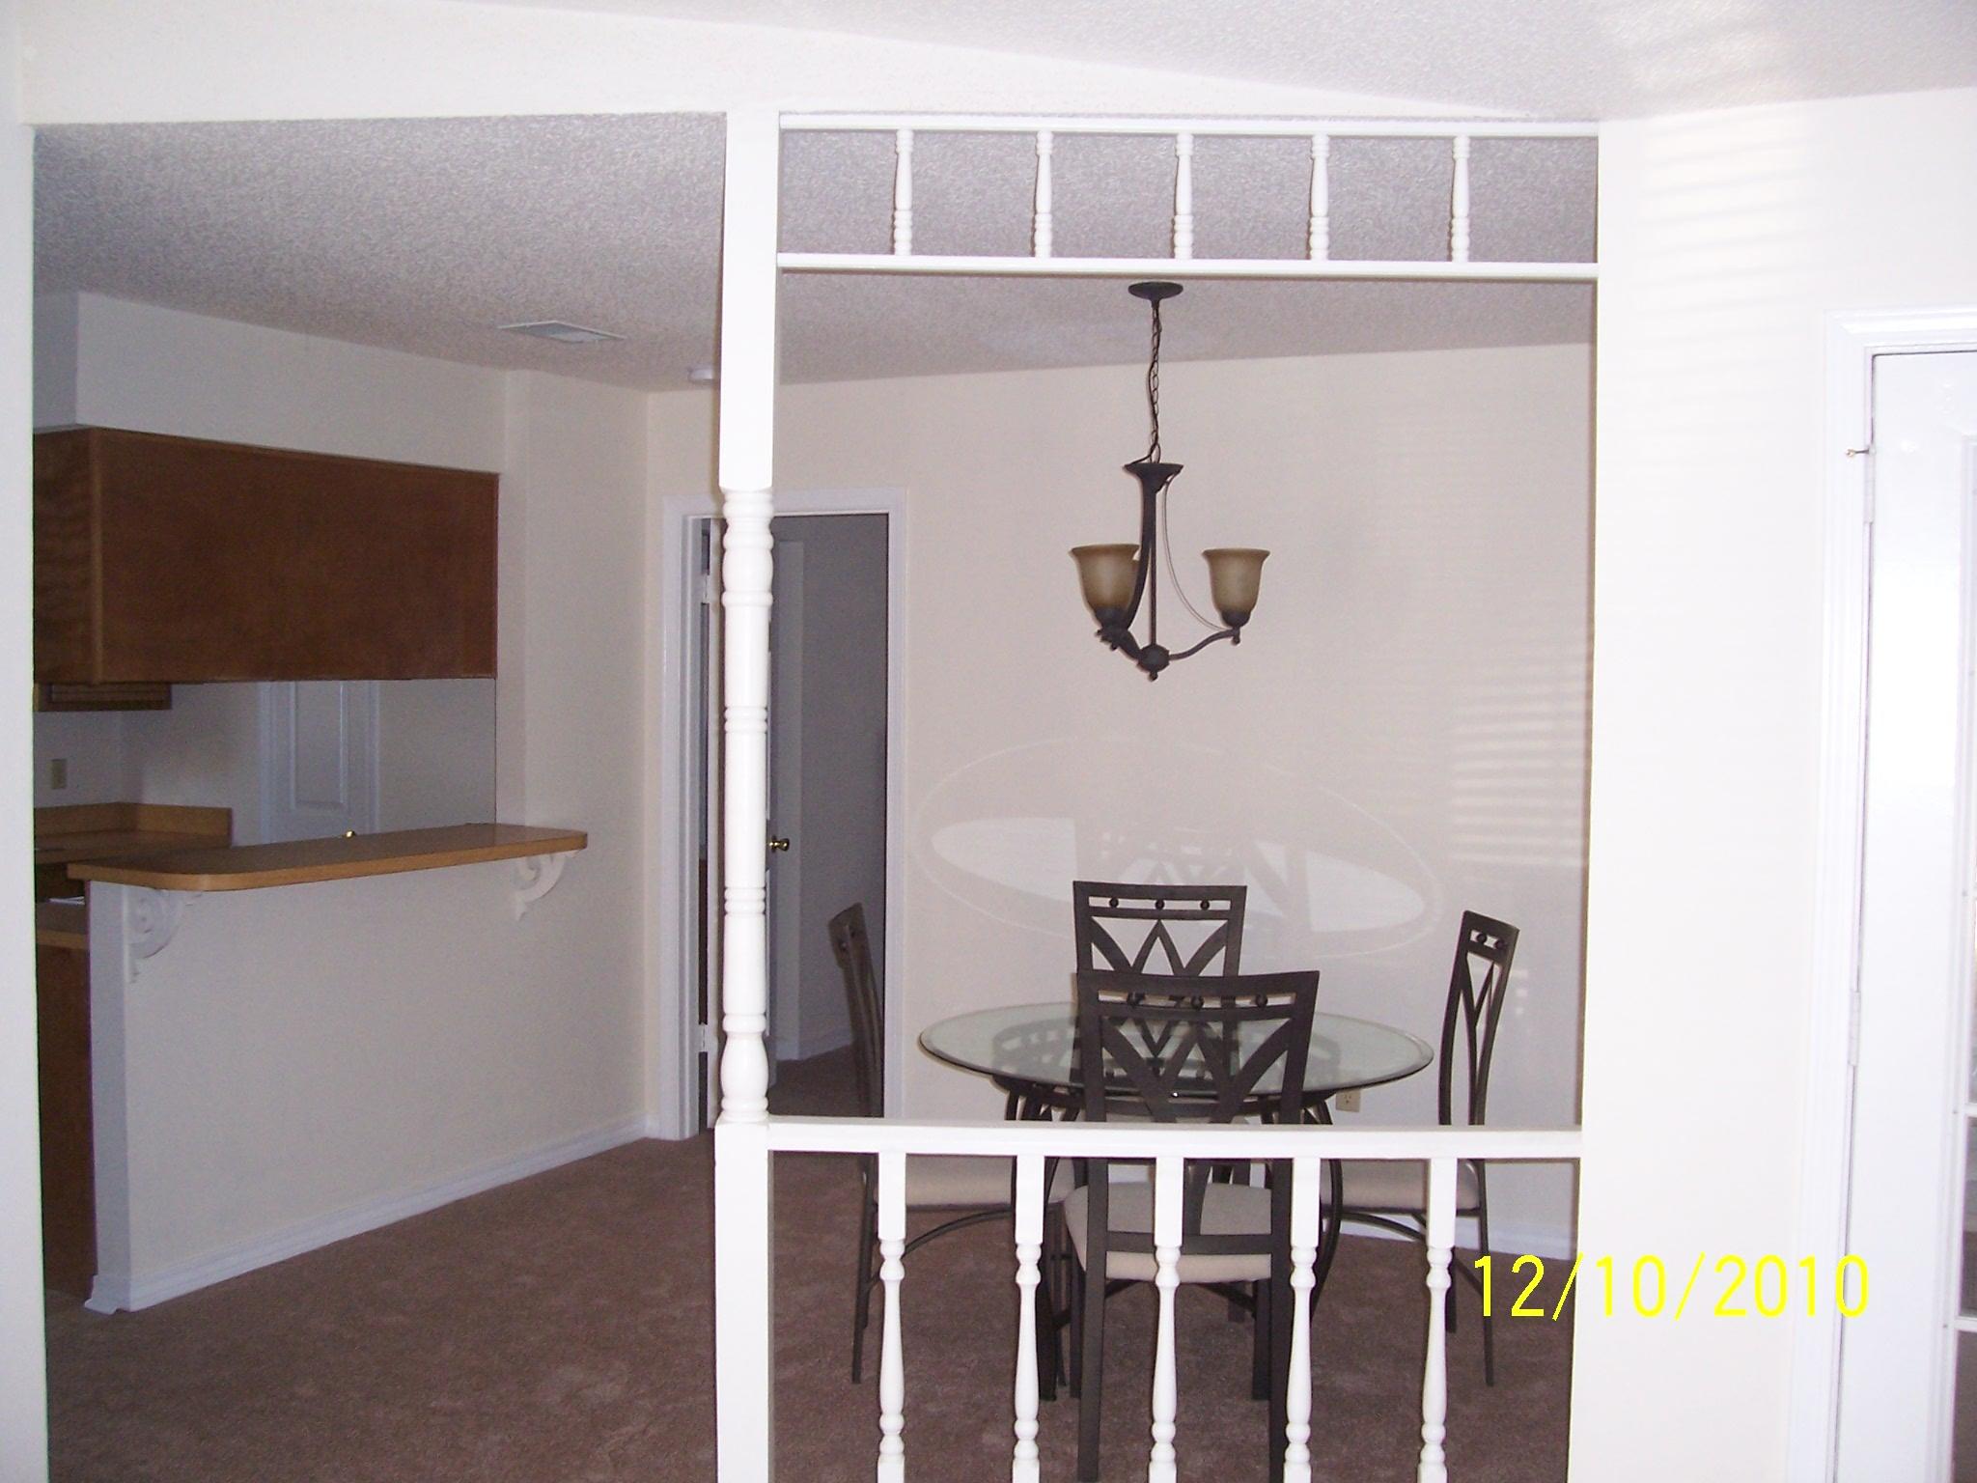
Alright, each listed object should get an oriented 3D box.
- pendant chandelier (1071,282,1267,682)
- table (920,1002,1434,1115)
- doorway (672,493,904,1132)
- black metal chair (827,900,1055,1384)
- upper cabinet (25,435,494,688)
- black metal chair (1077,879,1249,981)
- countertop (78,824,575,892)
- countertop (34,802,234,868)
[{"bbox_3d":[0.402,-0.580,4.410,0.460,0.890,0.470,1,3,0],"label":"pendant chandelier"},{"bbox_3d":[0.411,1.048,4.394,1.110,0.740,1.110,1,3,0],"label":"table"},{"bbox_3d":[-0.632,0.273,6.203,0.860,2.100,0.130,2,3,24],"label":"doorway"},{"bbox_3d":[-0.085,0.904,4.480,0.540,1.010,0.460,1,3,3],"label":"black metal chair"},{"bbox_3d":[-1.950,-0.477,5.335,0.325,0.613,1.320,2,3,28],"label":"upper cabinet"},{"bbox_3d":[0.425,0.890,4.890,0.460,1.010,0.540,1,3,6],"label":"black metal chair"},{"bbox_3d":[-1.725,0.306,5.263,0.500,0.040,1.370,2,3,28],"label":"countertop"},{"bbox_3d":[-3.339,0.329,6.529,0.570,0.140,1.400,2,3,28],"label":"countertop"}]

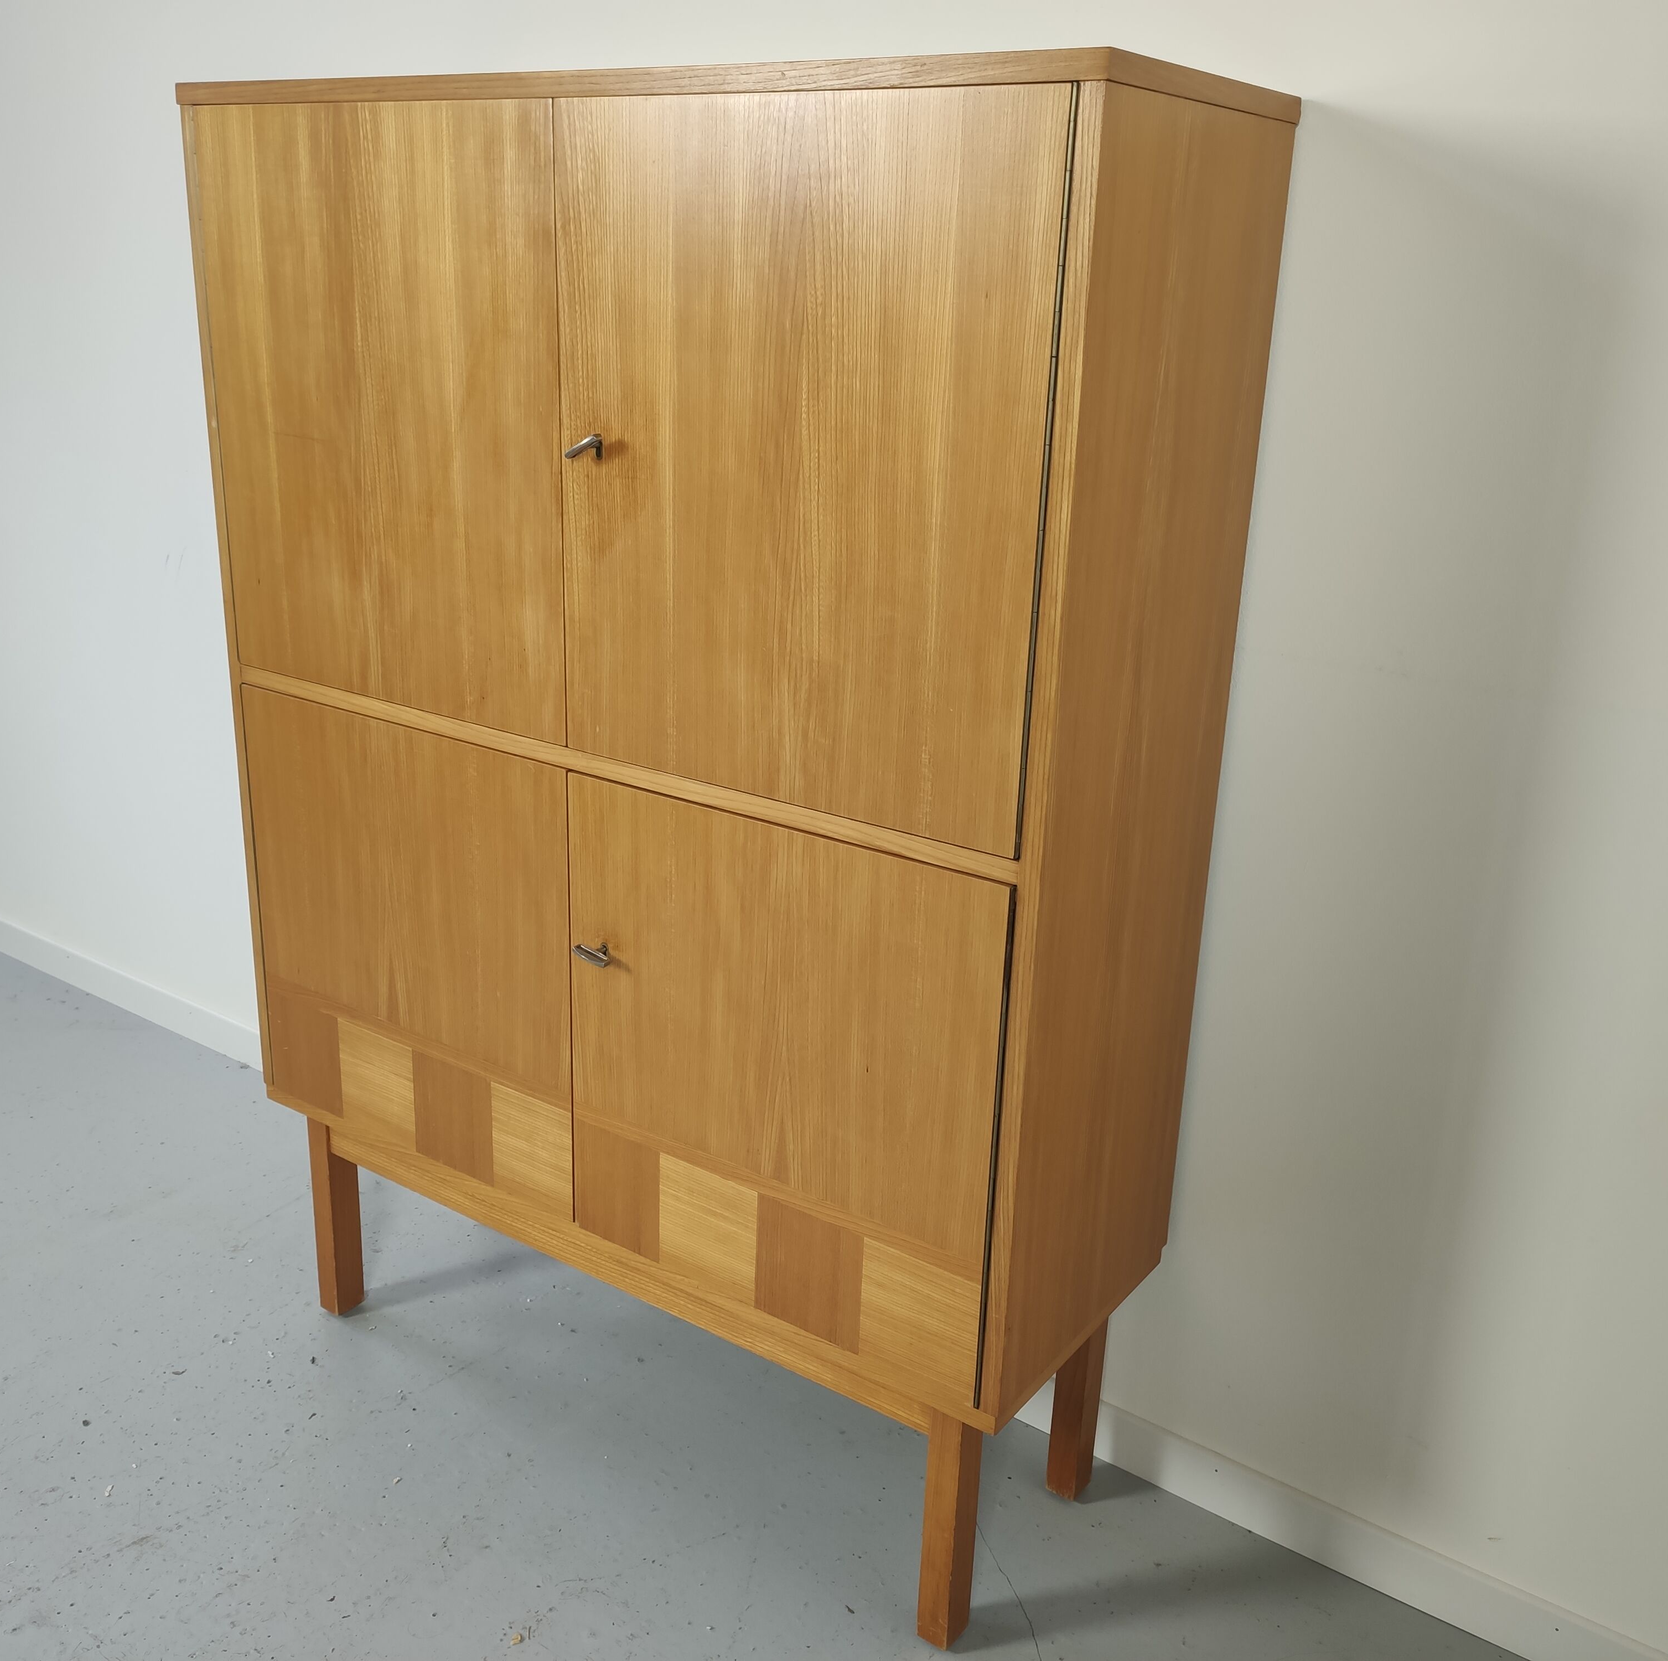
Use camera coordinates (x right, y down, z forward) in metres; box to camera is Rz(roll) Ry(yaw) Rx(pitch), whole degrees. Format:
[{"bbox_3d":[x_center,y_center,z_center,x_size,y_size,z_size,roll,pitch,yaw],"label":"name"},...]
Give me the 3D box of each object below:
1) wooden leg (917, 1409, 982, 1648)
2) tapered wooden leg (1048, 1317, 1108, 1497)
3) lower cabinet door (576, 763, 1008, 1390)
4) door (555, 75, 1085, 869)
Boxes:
[{"bbox_3d":[0.115,0.670,1.702,0.036,0.295,0.040,15,22,33],"label":"wooden leg"},{"bbox_3d":[0.272,0.604,1.913,0.036,0.295,0.040,15,22,33],"label":"tapered wooden leg"},{"bbox_3d":[-0.058,0.233,1.652,0.504,0.509,0.022,15,22,33],"label":"lower cabinet door"},{"bbox_3d":[-0.039,-0.309,1.468,0.504,0.585,0.022,15,22,33],"label":"door"}]

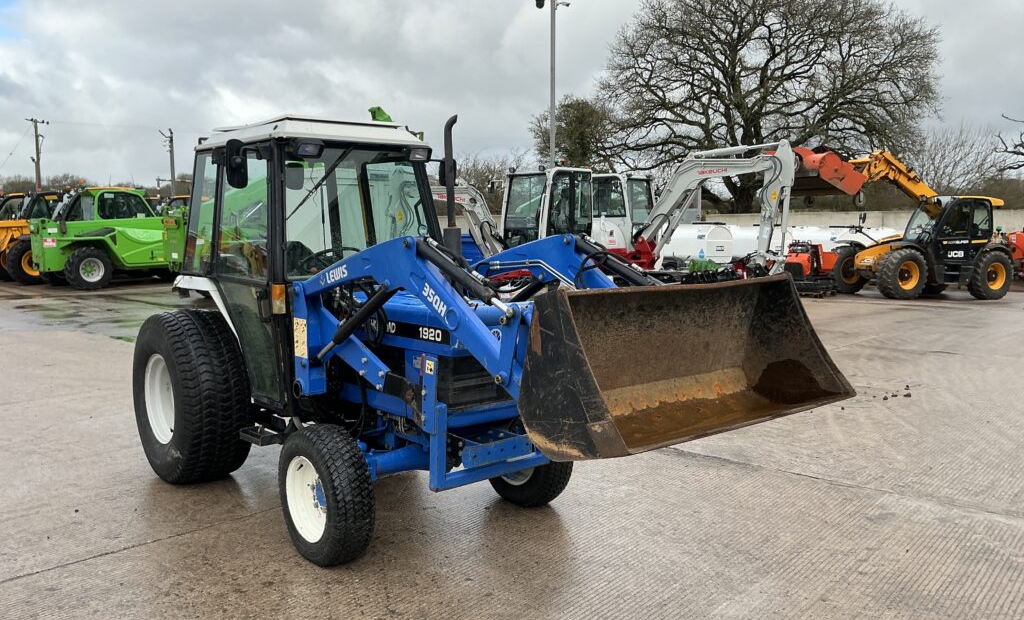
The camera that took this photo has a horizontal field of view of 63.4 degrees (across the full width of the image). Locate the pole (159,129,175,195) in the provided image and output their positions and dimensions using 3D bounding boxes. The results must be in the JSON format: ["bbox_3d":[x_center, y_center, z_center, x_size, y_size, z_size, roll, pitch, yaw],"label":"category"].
[{"bbox_3d":[-21.623,-7.630,52.390,1.000,7.569,0.450,-2,6,-17],"label":"pole"}]

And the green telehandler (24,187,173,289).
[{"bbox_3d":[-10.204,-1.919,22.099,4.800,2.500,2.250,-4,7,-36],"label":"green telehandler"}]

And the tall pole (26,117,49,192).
[{"bbox_3d":[-28.095,-7.498,49.410,1.350,7.939,0.450,-2,6,-20],"label":"tall pole"}]

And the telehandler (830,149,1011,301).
[{"bbox_3d":[10.474,-2.103,21.102,4.400,3.600,2.300,-2,6,-18],"label":"telehandler"}]

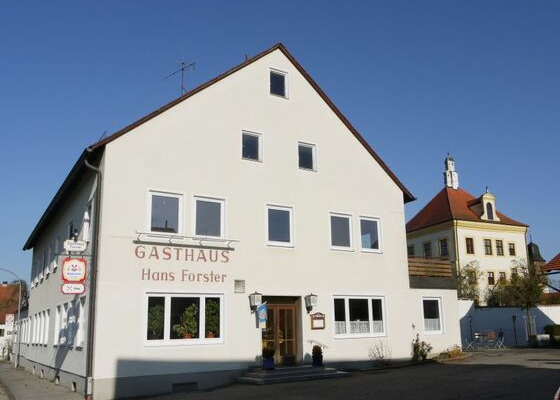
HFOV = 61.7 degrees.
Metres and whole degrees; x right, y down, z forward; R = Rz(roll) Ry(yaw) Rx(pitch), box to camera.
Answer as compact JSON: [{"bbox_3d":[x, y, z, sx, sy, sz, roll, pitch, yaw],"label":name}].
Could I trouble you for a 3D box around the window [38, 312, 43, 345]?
[{"bbox_3d":[-10.951,5.835,21.461,0.140,1.430,1.120,8,-18,-32],"label":"window"}]

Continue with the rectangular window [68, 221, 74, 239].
[{"bbox_3d":[-7.716,1.377,17.347,0.140,1.320,1.100,8,-18,-32],"label":"rectangular window"}]

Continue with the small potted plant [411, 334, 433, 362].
[{"bbox_3d":[5.317,5.540,17.502,0.600,0.970,0.500,7,-17,-30],"label":"small potted plant"}]

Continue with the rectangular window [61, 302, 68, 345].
[{"bbox_3d":[-7.496,4.316,16.354,0.140,1.460,1.150,8,-18,-32],"label":"rectangular window"}]

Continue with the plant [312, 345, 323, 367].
[{"bbox_3d":[1.256,5.208,15.693,0.359,0.681,0.359,-2,-15,0],"label":"plant"}]

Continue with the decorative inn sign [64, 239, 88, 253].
[{"bbox_3d":[-5.980,1.354,13.734,0.620,0.350,0.090,8,-18,-32],"label":"decorative inn sign"}]

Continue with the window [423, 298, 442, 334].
[{"bbox_3d":[6.583,4.987,20.173,1.165,1.494,0.130,8,-18,-32],"label":"window"}]

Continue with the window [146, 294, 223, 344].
[{"bbox_3d":[-2.723,3.447,13.597,2.380,1.440,0.150,7,-17,-30],"label":"window"}]

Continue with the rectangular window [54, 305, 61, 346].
[{"bbox_3d":[-8.312,4.678,17.559,0.140,1.460,1.150,8,-18,-32],"label":"rectangular window"}]

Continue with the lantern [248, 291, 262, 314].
[{"bbox_3d":[-0.799,3.359,15.420,0.380,0.695,0.420,8,-18,-32],"label":"lantern"}]

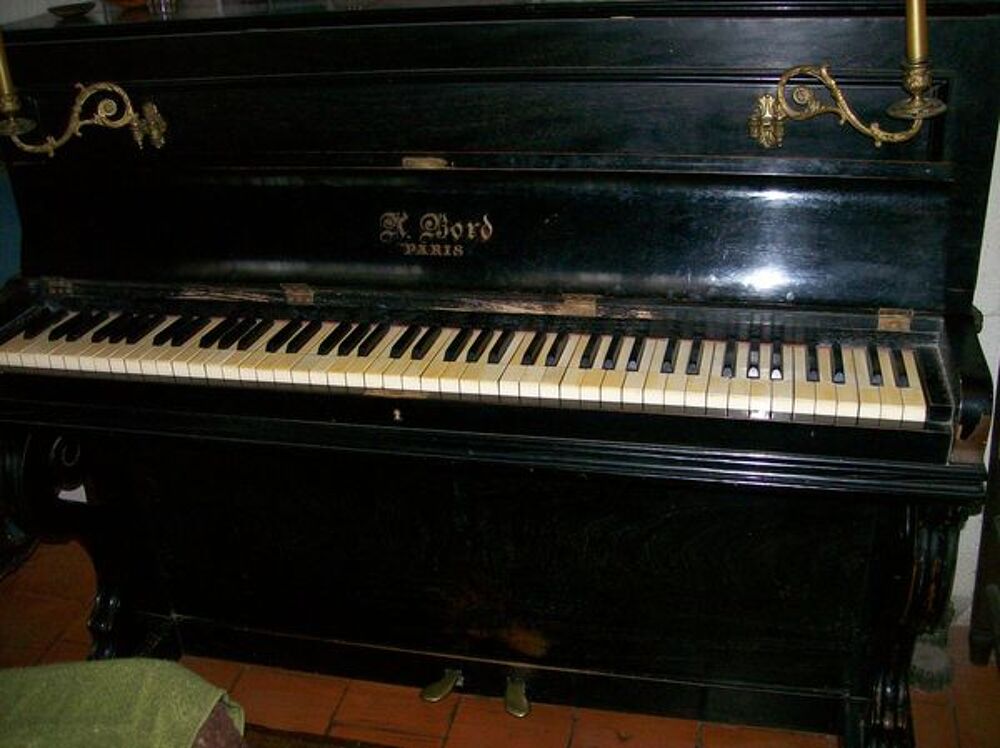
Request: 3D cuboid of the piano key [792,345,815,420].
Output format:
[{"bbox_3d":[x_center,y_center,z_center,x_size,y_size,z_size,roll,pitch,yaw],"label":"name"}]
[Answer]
[{"bbox_3d":[0.345,0.006,1.183,0.023,0.020,0.147,3,25,13],"label":"piano key"}]

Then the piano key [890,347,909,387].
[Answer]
[{"bbox_3d":[0.450,-0.011,1.172,0.012,0.012,0.097,3,25,13],"label":"piano key"}]

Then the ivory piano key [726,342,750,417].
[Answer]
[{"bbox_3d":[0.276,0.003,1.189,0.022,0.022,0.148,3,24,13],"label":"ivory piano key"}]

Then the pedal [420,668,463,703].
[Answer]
[{"bbox_3d":[-0.094,0.501,1.673,0.038,0.021,0.083,9,26,25],"label":"pedal"}]

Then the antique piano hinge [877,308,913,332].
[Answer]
[{"bbox_3d":[0.457,-0.062,1.200,0.037,0.027,0.012,3,25,13],"label":"antique piano hinge"}]

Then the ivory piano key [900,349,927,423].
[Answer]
[{"bbox_3d":[0.451,0.011,1.153,0.023,0.020,0.140,3,27,13],"label":"ivory piano key"}]

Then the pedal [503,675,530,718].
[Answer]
[{"bbox_3d":[0.029,0.520,1.676,0.038,0.021,0.083,-2,24,3],"label":"pedal"}]

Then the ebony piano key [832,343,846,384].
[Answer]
[{"bbox_3d":[0.386,-0.014,1.187,0.012,0.012,0.097,3,25,13],"label":"ebony piano key"}]

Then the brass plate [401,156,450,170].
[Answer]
[{"bbox_3d":[-0.094,-0.266,1.314,0.060,0.017,0.004,3,25,13],"label":"brass plate"}]

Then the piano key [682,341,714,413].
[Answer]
[{"bbox_3d":[0.232,-0.001,1.203,0.023,0.020,0.140,3,27,13],"label":"piano key"}]

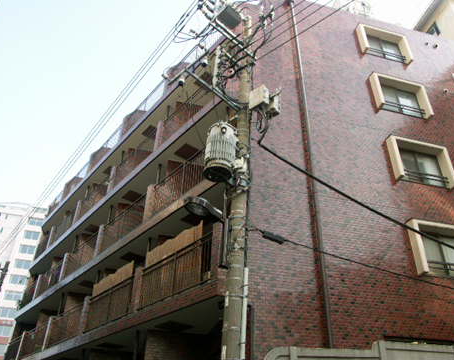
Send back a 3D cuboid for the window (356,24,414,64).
[{"bbox_3d":[5.840,-4.997,14.374,1.970,1.410,0.280,9,-34,-11],"label":"window"}]

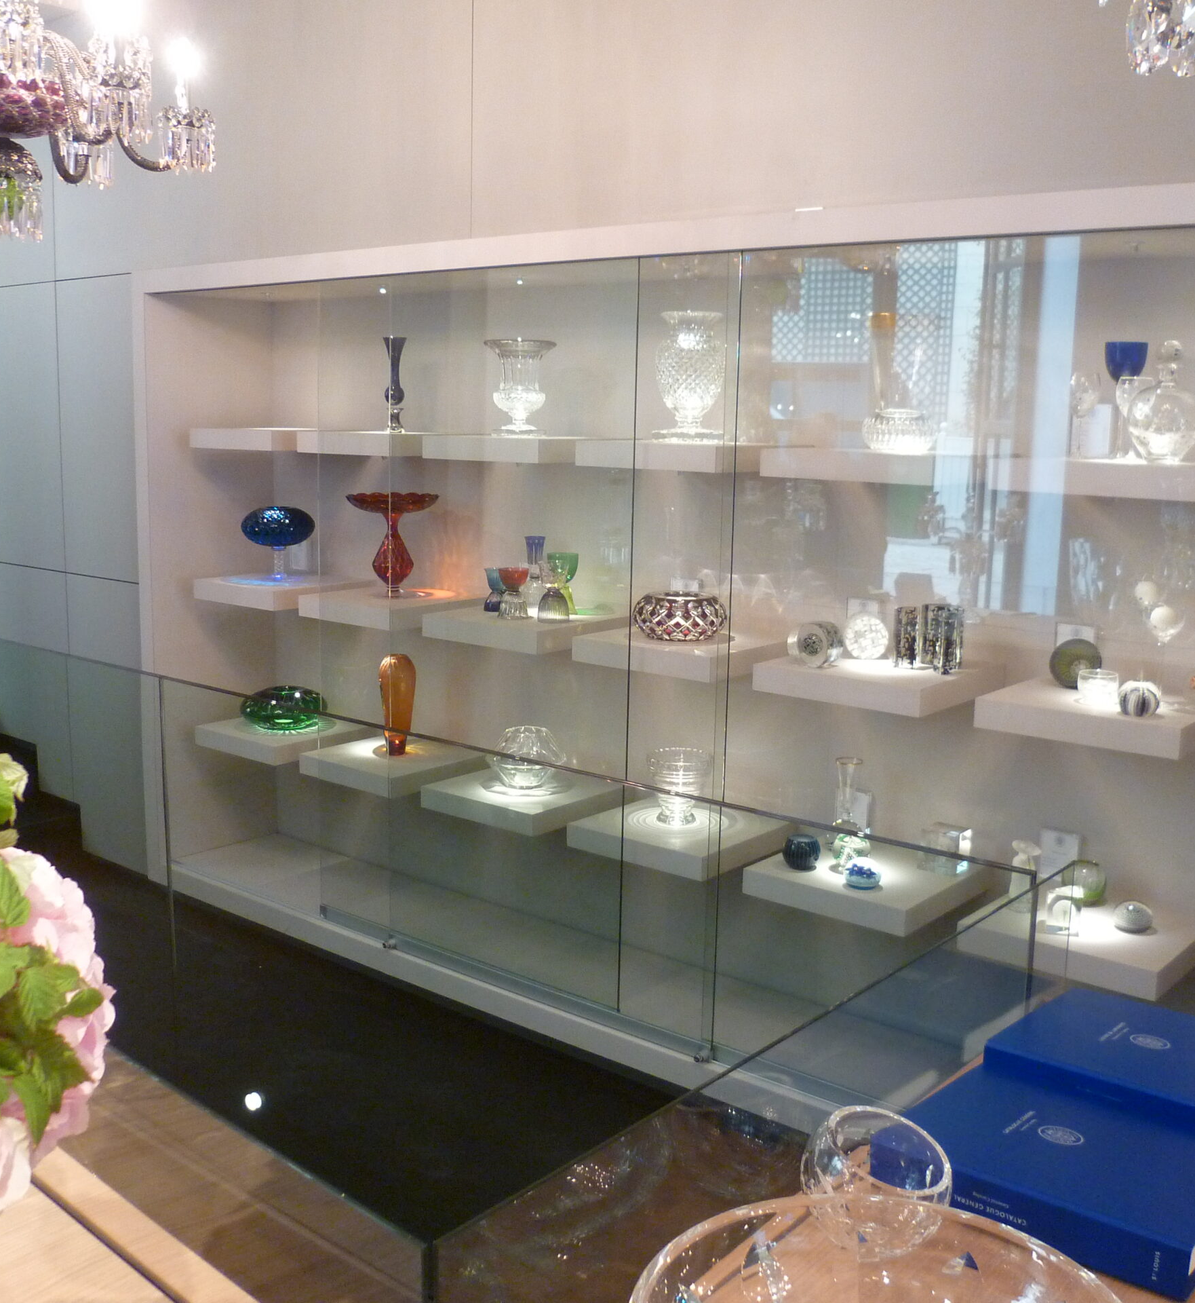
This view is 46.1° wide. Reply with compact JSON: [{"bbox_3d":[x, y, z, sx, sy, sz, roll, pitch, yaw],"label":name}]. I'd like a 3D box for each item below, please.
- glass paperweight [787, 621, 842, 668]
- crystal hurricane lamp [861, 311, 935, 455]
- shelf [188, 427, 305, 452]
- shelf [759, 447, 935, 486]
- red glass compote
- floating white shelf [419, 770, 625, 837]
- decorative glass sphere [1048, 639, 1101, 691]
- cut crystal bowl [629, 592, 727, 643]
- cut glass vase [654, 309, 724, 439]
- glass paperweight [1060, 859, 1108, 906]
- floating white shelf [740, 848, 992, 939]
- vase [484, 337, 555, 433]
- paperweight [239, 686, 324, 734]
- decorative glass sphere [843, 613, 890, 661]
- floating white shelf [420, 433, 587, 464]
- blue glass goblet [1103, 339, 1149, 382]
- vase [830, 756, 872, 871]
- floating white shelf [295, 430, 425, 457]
[{"bbox_3d":[0.509,-0.025,3.242,0.118,0.111,0.118,9,12,38],"label":"glass paperweight"},{"bbox_3d":[0.656,-0.576,3.031,0.153,0.294,0.153,9,12,38],"label":"crystal hurricane lamp"},{"bbox_3d":[-1.001,-0.671,4.443,0.409,0.059,0.402,9,12,38],"label":"shelf"},{"bbox_3d":[0.649,-0.414,3.137,0.409,0.059,0.402,9,12,38],"label":"shelf"},{"bbox_3d":[-0.618,-0.322,4.238,0.275,0.301,0.275,1,9,0],"label":"red glass compote"},{"bbox_3d":[-0.187,0.410,4.023,0.415,0.059,0.457,9,12,38],"label":"floating white shelf"},{"bbox_3d":[1.025,0.023,2.992,0.112,0.107,0.048,9,12,38],"label":"decorative glass sphere"},{"bbox_3d":[0.206,-0.087,3.479,0.231,0.103,0.231,1,9,0],"label":"cut crystal bowl"},{"bbox_3d":[0.225,-0.656,3.370,0.169,0.303,0.169,1,9,0],"label":"cut glass vase"},{"bbox_3d":[1.061,0.503,3.057,0.102,0.102,0.102,9,12,38],"label":"glass paperweight"},{"bbox_3d":[0.627,0.535,3.295,0.409,0.059,0.402,9,12,38],"label":"floating white shelf"},{"bbox_3d":[-0.213,-0.714,3.837,0.195,0.264,0.195,1,9,0],"label":"vase"},{"bbox_3d":[-1.002,0.180,4.495,0.271,0.125,0.271,1,9,0],"label":"paperweight"},{"bbox_3d":[0.631,-0.033,3.278,0.106,0.106,0.106,1,9,0],"label":"decorative glass sphere"},{"bbox_3d":[-0.164,-0.554,3.863,0.415,0.059,0.457,9,12,38],"label":"floating white shelf"},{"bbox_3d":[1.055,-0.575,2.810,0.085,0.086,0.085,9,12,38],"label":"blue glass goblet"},{"bbox_3d":[0.585,0.371,3.197,0.089,0.252,0.089,1,9,0],"label":"vase"},{"bbox_3d":[-0.572,-0.595,4.033,0.400,0.058,0.408,9,12,38],"label":"floating white shelf"}]

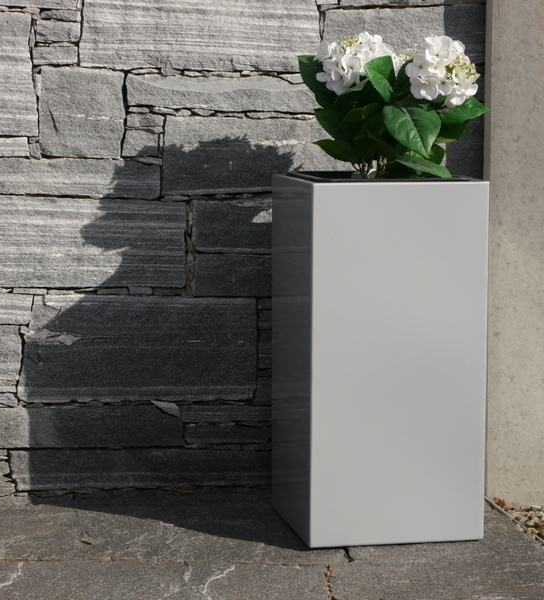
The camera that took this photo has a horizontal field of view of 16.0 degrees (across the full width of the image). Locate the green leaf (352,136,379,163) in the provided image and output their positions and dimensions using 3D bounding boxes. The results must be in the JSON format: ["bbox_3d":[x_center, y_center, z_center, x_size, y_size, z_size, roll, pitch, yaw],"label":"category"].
[{"bbox_3d":[0.212,-0.338,4.360,0.068,0.065,0.035,1,7,9],"label":"green leaf"}]

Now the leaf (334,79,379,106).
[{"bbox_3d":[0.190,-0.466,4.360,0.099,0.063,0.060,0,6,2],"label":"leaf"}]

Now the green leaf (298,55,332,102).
[{"bbox_3d":[0.099,-0.505,4.430,0.078,0.110,0.055,0,6,1],"label":"green leaf"}]

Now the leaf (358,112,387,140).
[{"bbox_3d":[0.225,-0.389,4.380,0.070,0.075,0.040,17,6,-2],"label":"leaf"}]

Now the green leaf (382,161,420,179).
[{"bbox_3d":[0.294,-0.292,4.380,0.090,0.050,0.050,0,7,0],"label":"green leaf"}]

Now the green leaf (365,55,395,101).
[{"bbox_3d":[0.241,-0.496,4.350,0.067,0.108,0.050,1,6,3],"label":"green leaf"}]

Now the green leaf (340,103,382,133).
[{"bbox_3d":[0.201,-0.410,4.360,0.105,0.065,0.040,-27,12,-5],"label":"green leaf"}]

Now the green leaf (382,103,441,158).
[{"bbox_3d":[0.312,-0.377,4.340,0.115,0.145,0.035,-18,-32,-17],"label":"green leaf"}]

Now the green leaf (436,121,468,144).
[{"bbox_3d":[0.406,-0.385,4.440,0.095,0.060,0.040,11,7,-1],"label":"green leaf"}]

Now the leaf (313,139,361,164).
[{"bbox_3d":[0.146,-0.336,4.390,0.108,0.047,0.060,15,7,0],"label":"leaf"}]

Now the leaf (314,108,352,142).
[{"bbox_3d":[0.147,-0.398,4.430,0.115,0.080,0.040,27,6,-3],"label":"leaf"}]

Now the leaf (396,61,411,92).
[{"bbox_3d":[0.307,-0.513,4.460,0.050,0.085,0.035,12,6,-1],"label":"leaf"}]

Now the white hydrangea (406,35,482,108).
[{"bbox_3d":[0.384,-0.517,4.370,0.171,0.162,0.150,1,7,5],"label":"white hydrangea"}]

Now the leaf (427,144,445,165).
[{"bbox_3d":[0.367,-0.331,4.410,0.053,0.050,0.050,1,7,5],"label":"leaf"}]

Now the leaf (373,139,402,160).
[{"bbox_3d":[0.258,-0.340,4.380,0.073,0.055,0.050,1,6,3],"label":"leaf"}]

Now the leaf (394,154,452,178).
[{"bbox_3d":[0.339,-0.298,4.340,0.130,0.043,0.065,16,7,3],"label":"leaf"}]

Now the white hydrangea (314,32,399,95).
[{"bbox_3d":[0.190,-0.538,4.420,0.185,0.140,0.170,0,7,0],"label":"white hydrangea"}]

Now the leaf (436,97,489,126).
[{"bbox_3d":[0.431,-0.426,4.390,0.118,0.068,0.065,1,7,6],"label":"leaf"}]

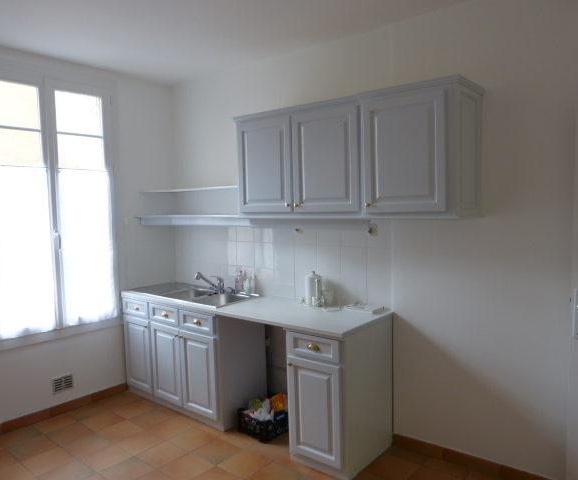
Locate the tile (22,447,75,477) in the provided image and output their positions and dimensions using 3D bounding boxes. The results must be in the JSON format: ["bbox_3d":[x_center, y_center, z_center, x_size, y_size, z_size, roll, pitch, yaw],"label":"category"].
[{"bbox_3d":[-1.498,1.392,2.897,0.244,0.012,0.244,2,5,40],"label":"tile"}]

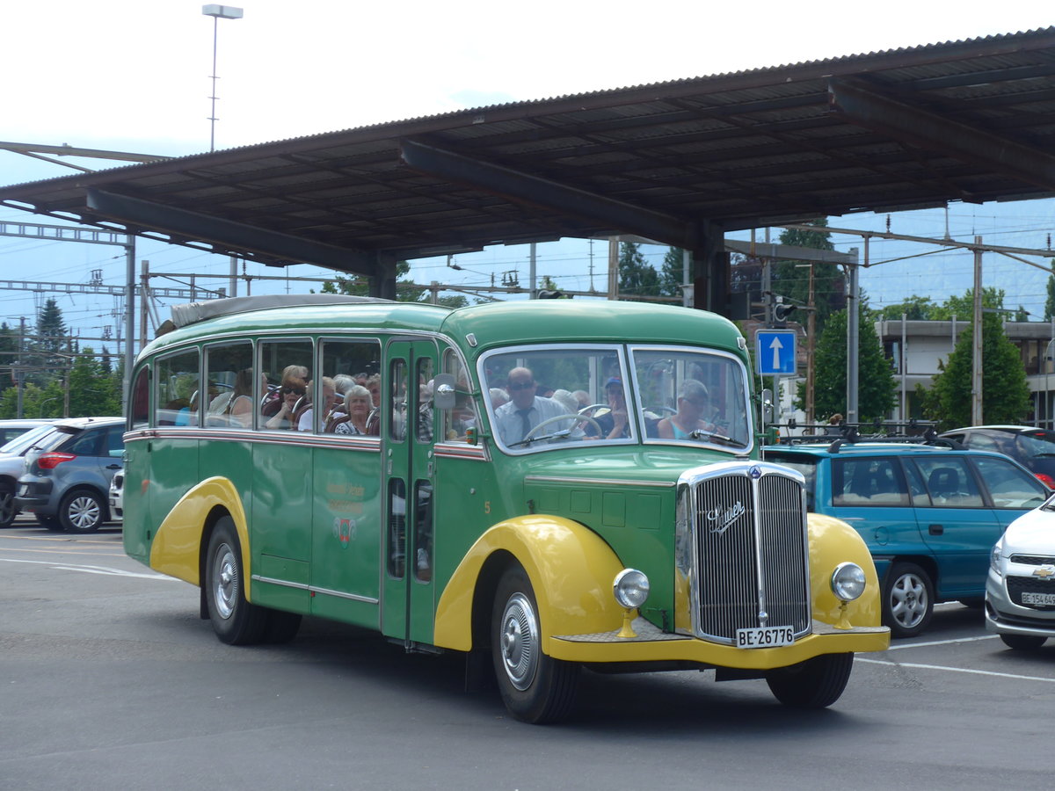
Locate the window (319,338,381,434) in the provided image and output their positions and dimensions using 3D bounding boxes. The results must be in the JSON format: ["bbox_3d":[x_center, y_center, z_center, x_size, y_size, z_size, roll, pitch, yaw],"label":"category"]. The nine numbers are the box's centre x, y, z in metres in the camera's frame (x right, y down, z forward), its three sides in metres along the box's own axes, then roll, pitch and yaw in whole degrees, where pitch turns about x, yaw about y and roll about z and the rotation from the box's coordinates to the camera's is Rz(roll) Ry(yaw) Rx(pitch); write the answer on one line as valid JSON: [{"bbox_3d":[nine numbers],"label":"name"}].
[{"bbox_3d":[-1.201,-0.060,20.084,0.060,0.660,1.210,0,0,-24],"label":"window"}]

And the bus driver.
[{"bbox_3d":[0.078,0.463,18.747,0.560,1.300,0.850,0,0,-24],"label":"bus driver"}]

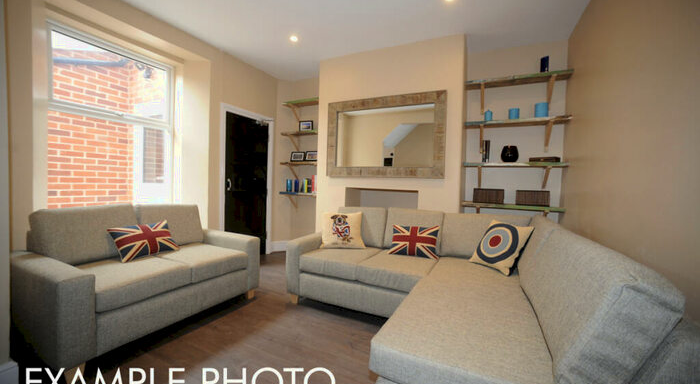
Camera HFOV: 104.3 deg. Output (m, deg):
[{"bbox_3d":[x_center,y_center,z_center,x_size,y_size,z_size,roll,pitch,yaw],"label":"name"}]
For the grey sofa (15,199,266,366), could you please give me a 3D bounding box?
[{"bbox_3d":[-1.612,0.570,2.233,0.955,0.876,1.397,3,2,26],"label":"grey sofa"}]

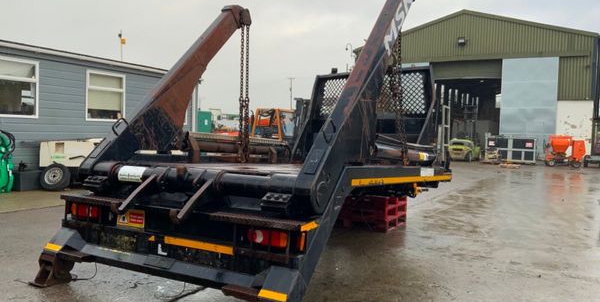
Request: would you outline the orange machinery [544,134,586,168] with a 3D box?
[{"bbox_3d":[11.828,-0.014,22.421,1.550,1.420,0.950,2,3,17],"label":"orange machinery"}]

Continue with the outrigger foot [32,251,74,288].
[{"bbox_3d":[-2.149,1.020,4.399,0.188,0.240,0.330,3,3,30],"label":"outrigger foot"}]

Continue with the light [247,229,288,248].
[{"bbox_3d":[-0.224,0.613,3.522,0.330,0.112,0.060,2,-1,30],"label":"light"}]

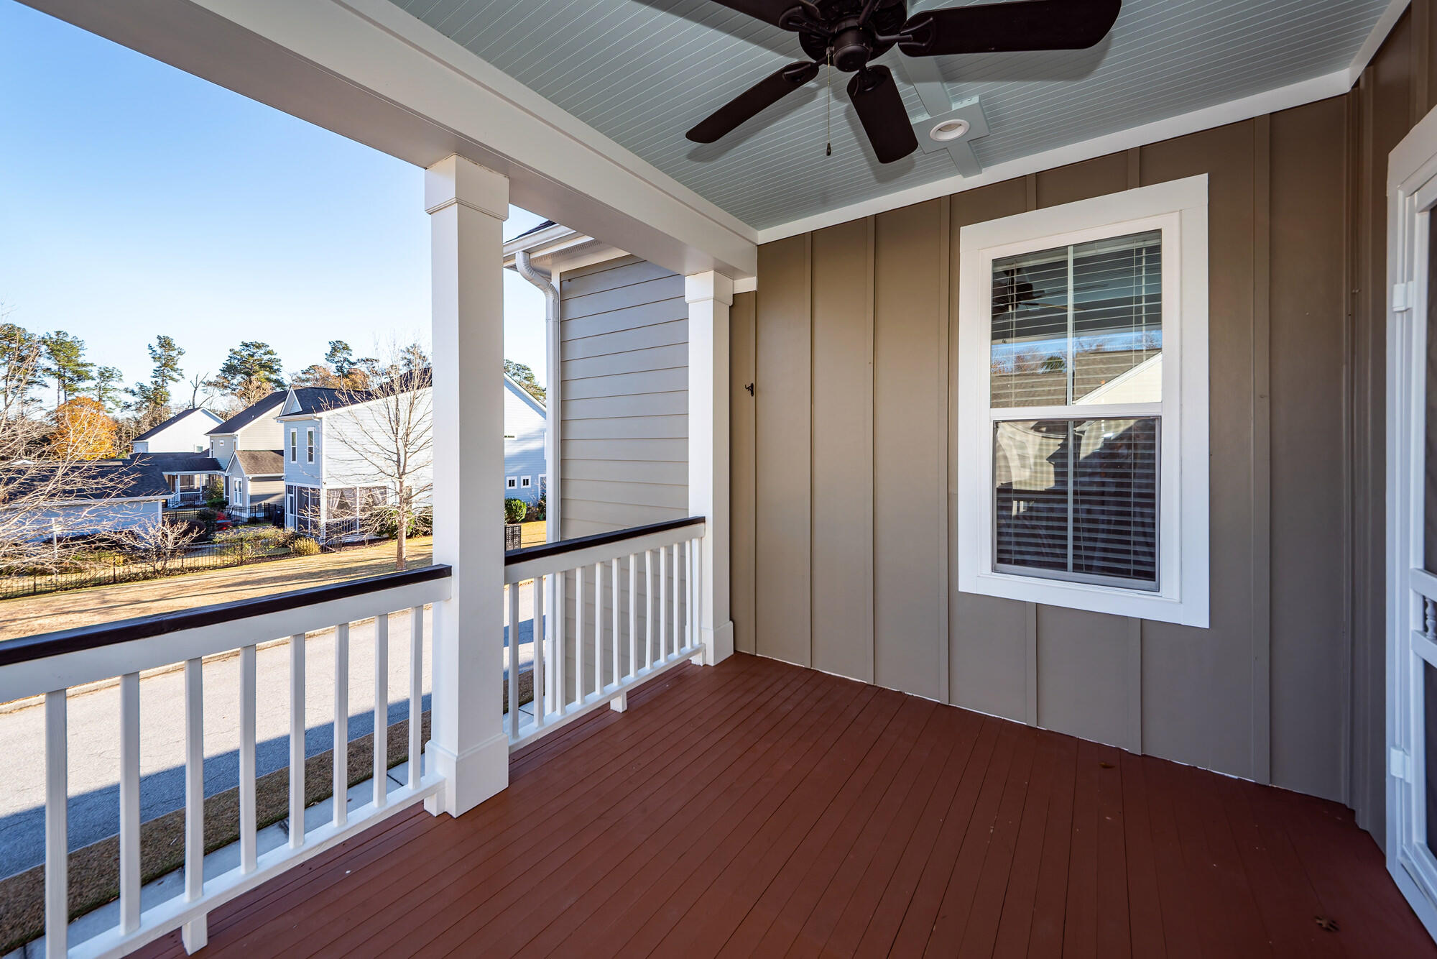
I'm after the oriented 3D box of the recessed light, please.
[{"bbox_3d":[0.967,-1.462,2.006,0.156,0.035,0.156,0,0,33],"label":"recessed light"}]

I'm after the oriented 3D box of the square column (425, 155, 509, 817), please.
[{"bbox_3d":[-0.995,0.018,1.905,0.208,2.450,0.208,0,0,33],"label":"square column"}]

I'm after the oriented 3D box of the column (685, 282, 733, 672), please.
[{"bbox_3d":[-0.055,-0.076,3.111,0.208,2.450,0.208,0,0,33],"label":"column"}]

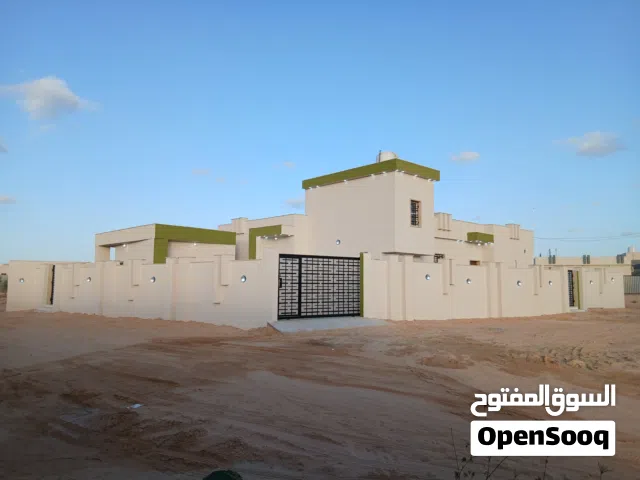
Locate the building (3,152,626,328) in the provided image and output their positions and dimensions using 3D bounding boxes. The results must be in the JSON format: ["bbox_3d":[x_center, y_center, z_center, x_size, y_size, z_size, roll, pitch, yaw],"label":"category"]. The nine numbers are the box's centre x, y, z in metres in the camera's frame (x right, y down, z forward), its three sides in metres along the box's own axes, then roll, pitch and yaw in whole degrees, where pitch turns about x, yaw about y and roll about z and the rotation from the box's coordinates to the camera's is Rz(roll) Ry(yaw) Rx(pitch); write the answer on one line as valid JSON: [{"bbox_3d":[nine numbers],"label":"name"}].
[{"bbox_3d":[1.842,0.370,32.576,31.000,8.200,22.000,5,-7,-43],"label":"building"}]

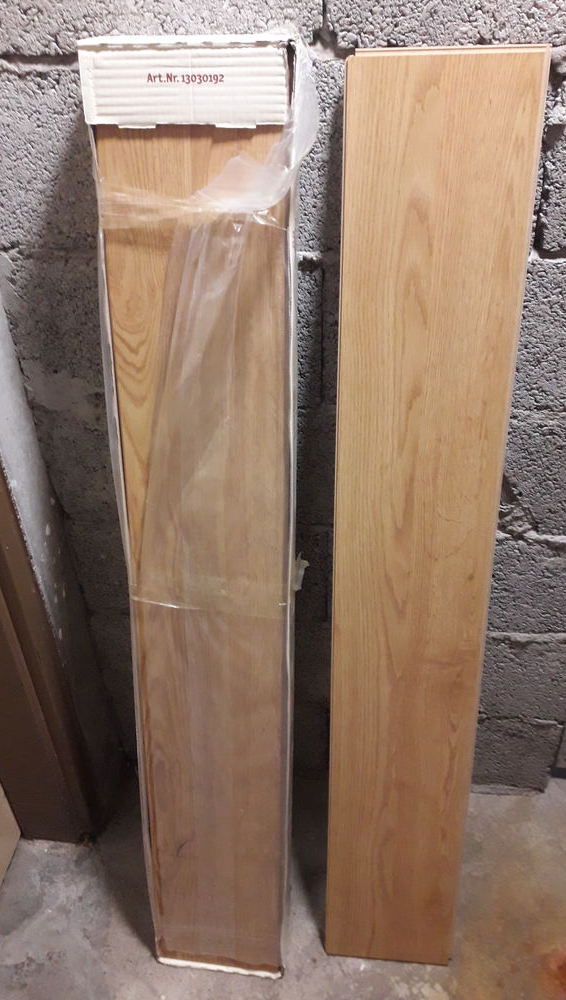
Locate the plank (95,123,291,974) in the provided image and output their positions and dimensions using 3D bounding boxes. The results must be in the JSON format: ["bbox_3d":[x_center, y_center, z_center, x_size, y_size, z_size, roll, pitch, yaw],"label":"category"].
[{"bbox_3d":[-0.095,0.161,1.061,0.197,1.260,0.056,3,24,6],"label":"plank"}]

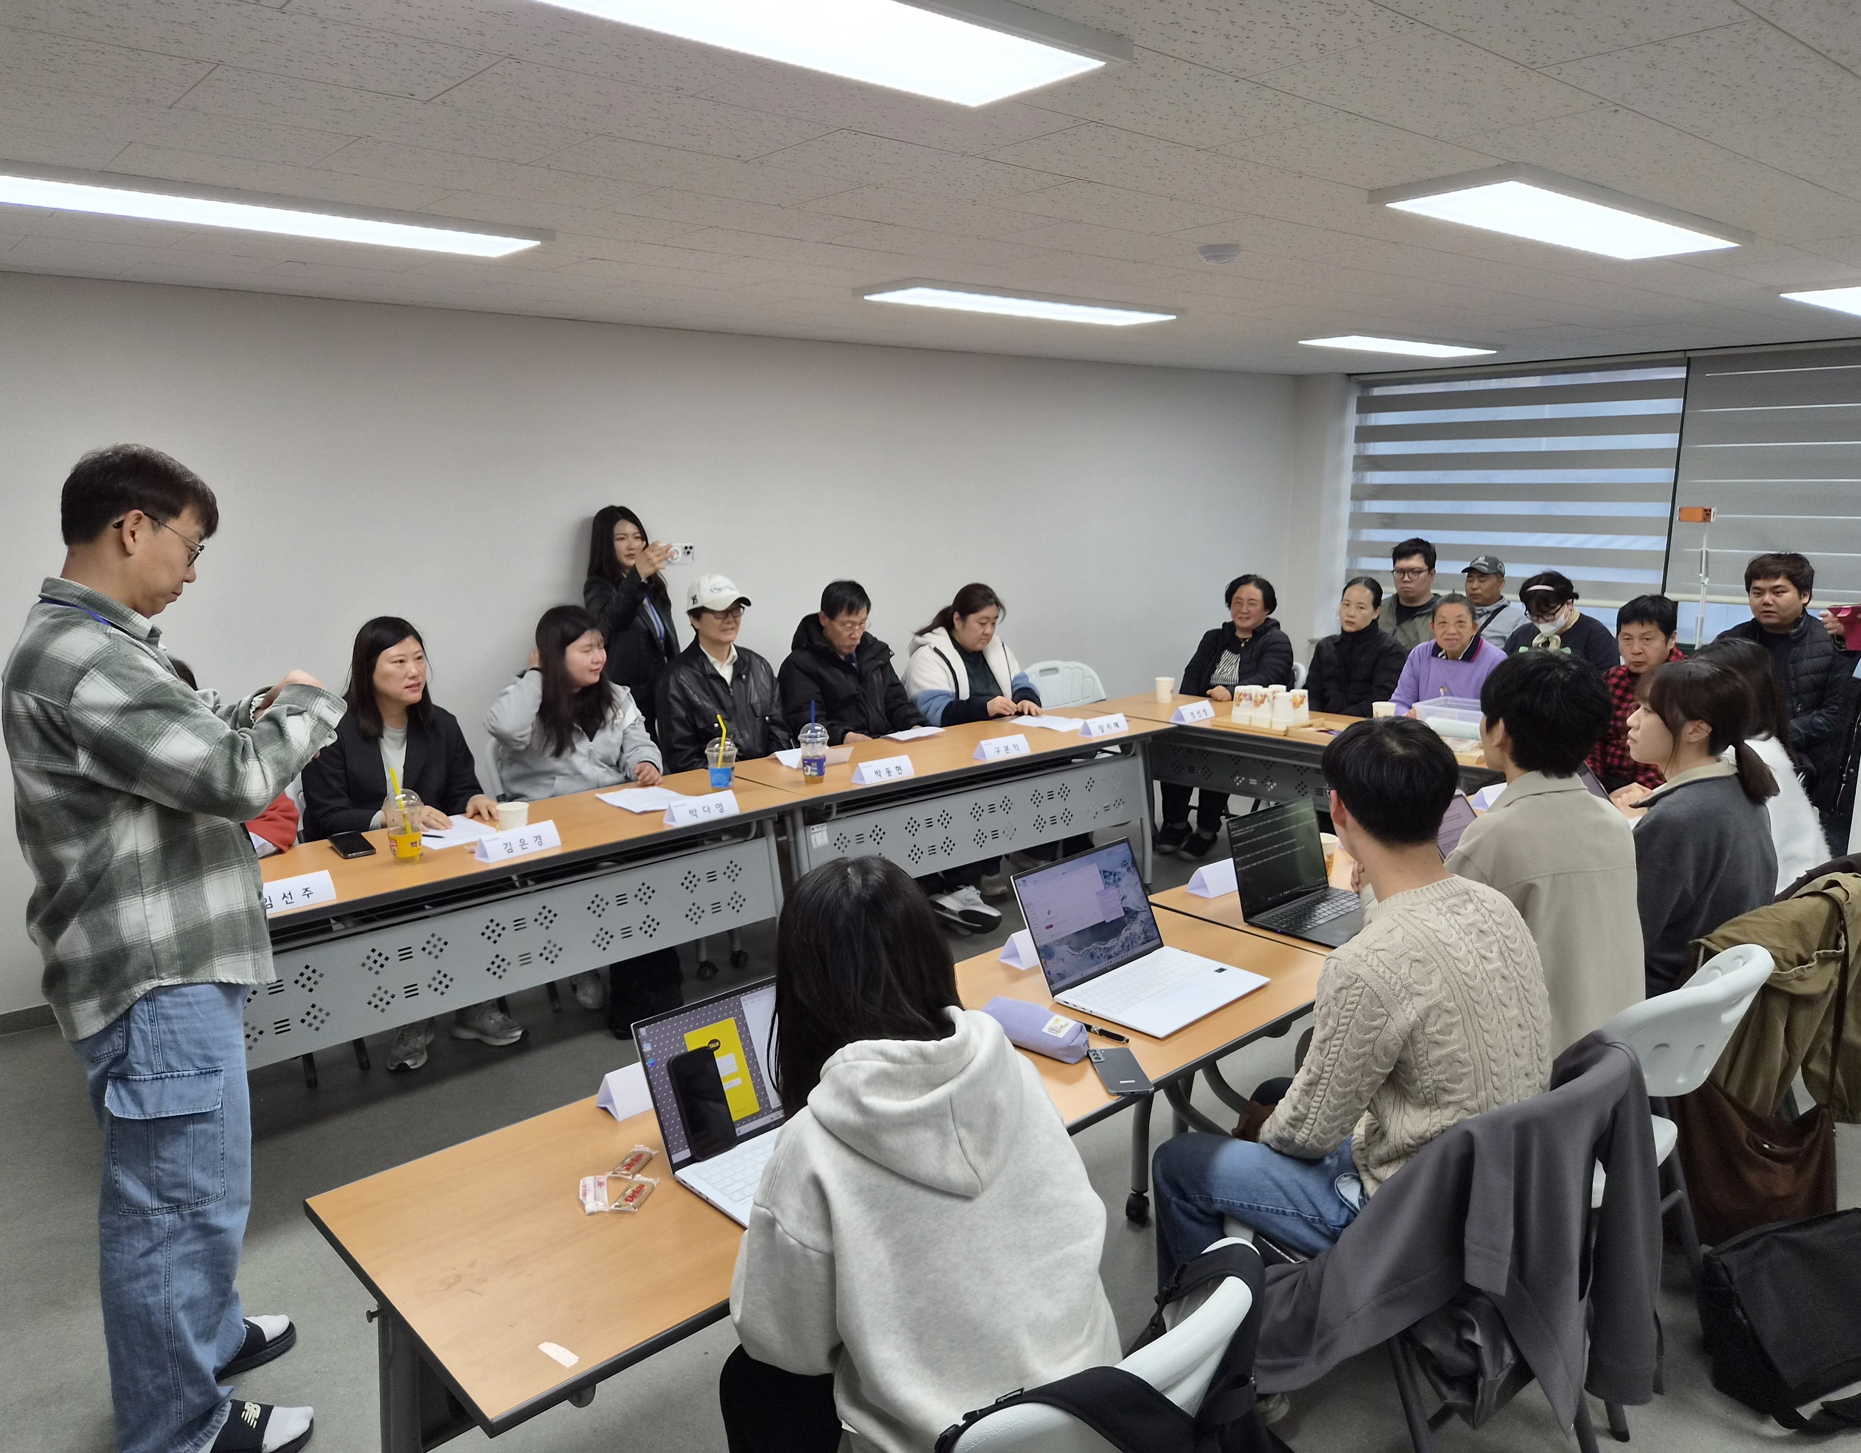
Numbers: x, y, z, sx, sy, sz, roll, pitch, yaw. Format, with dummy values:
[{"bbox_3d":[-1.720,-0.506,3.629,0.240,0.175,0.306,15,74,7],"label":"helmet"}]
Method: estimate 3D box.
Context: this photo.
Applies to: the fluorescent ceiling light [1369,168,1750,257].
[{"bbox_3d":[1.501,-1.163,2.972,1.220,0.040,0.310,-10,14,-40],"label":"fluorescent ceiling light"}]

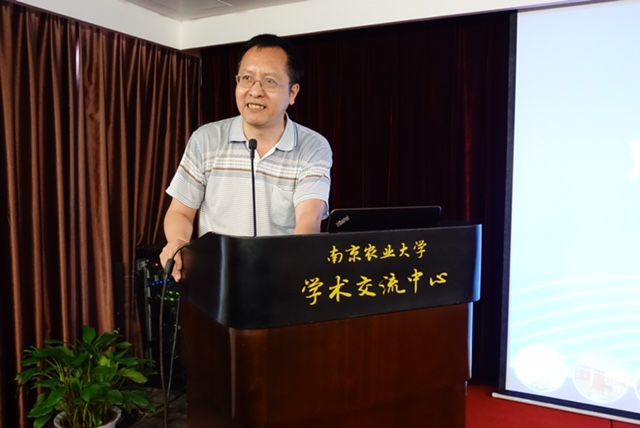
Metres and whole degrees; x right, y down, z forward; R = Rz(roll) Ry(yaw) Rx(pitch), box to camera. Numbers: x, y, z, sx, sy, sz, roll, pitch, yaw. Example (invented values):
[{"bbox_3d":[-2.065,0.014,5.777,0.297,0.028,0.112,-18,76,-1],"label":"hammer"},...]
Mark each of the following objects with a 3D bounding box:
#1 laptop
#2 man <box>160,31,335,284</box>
[{"bbox_3d":[0.131,0.071,1.724,0.330,0.214,0.305,-2,6,-20],"label":"laptop"},{"bbox_3d":[-0.202,0.307,1.766,0.520,1.640,0.460,0,5,-6],"label":"man"}]

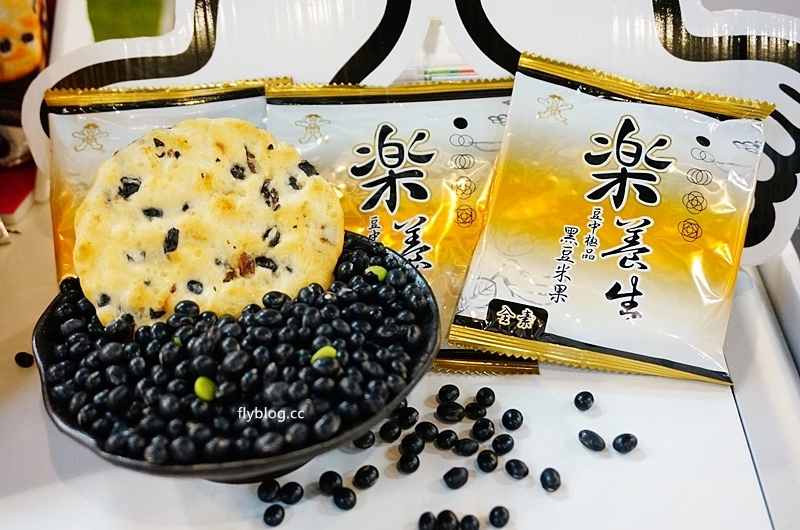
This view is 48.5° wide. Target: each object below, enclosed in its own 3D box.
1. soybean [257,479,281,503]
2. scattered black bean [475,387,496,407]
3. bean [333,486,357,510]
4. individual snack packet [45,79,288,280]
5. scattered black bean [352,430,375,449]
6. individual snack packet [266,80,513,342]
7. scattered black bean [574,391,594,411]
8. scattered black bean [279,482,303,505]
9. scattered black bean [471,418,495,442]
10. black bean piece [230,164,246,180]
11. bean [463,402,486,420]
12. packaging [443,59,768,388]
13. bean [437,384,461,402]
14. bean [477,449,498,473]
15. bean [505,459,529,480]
[{"bbox_3d":[-0.046,0.079,0.309,0.007,0.007,0.008,-11,35,-16],"label":"soybean"},{"bbox_3d":[0.034,0.052,0.351,0.007,0.007,0.008,6,34,9],"label":"scattered black bean"},{"bbox_3d":[-0.020,0.085,0.320,0.008,0.007,0.009,-2,28,-4],"label":"bean"},{"bbox_3d":[-0.102,-0.017,0.402,0.114,0.129,0.017,-4,4,-3],"label":"individual snack packet"},{"bbox_3d":[-0.013,0.065,0.331,0.008,0.007,0.008,-18,38,-26],"label":"scattered black bean"},{"bbox_3d":[0.001,-0.016,0.391,0.115,0.129,0.017,-2,4,0],"label":"individual snack packet"},{"bbox_3d":[0.074,0.054,0.355,0.008,0.008,0.008,8,32,13],"label":"scattered black bean"},{"bbox_3d":[-0.038,0.081,0.313,0.008,0.008,0.008,-5,32,-8],"label":"scattered black bean"},{"bbox_3d":[0.034,0.066,0.354,0.009,0.008,0.010,6,29,11],"label":"scattered black bean"},{"bbox_3d":[-0.060,-0.035,0.332,0.005,0.006,0.004,0,14,0],"label":"black bean piece"},{"bbox_3d":[0.031,0.061,0.366,0.009,0.006,0.008,15,31,26],"label":"bean"},{"bbox_3d":[0.094,-0.021,0.379,0.117,0.126,0.024,12,-9,2],"label":"packaging"},{"bbox_3d":[0.020,0.052,0.359,0.009,0.008,0.008,2,32,4],"label":"bean"},{"bbox_3d":[0.033,0.075,0.338,0.008,0.007,0.010,3,28,6],"label":"bean"},{"bbox_3d":[0.042,0.074,0.319,0.009,0.007,0.007,21,39,28],"label":"bean"}]

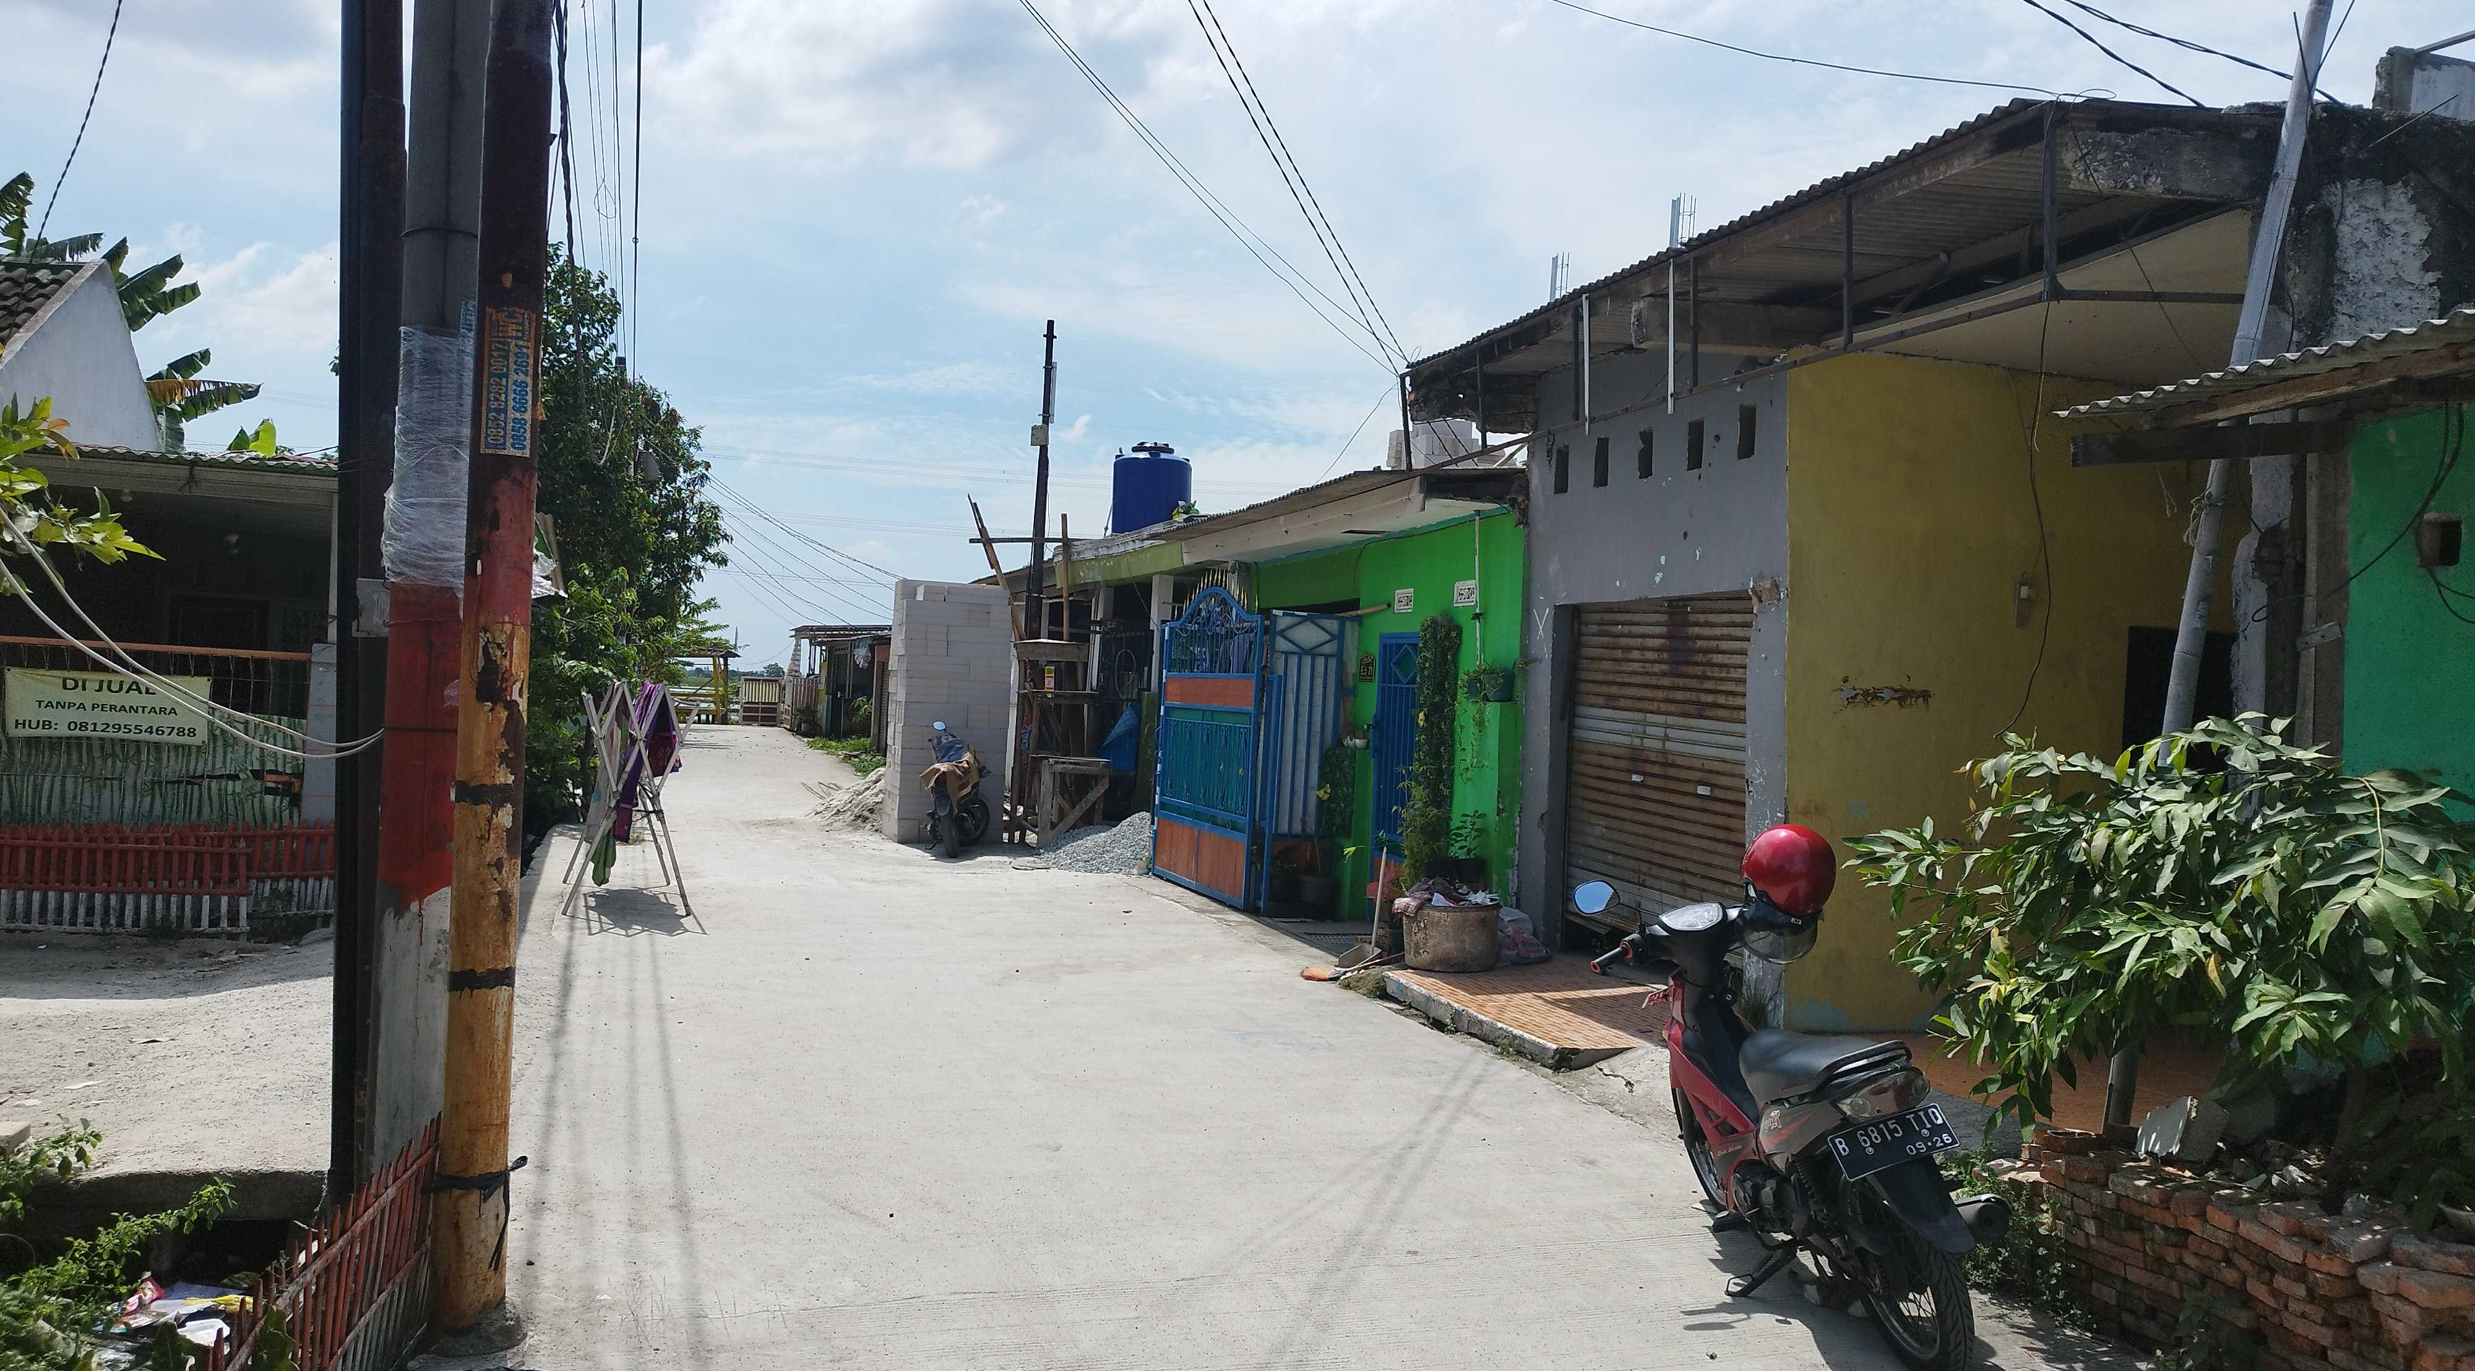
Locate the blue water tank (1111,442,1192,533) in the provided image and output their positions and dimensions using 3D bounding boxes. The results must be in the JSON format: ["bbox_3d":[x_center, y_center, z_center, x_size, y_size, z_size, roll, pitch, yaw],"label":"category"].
[{"bbox_3d":[-0.942,-2.052,18.500,0.840,1.150,0.840,1,0,0],"label":"blue water tank"}]

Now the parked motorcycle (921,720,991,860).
[{"bbox_3d":[-2.535,0.927,15.600,0.680,1.180,1.850,1,0,2],"label":"parked motorcycle"}]

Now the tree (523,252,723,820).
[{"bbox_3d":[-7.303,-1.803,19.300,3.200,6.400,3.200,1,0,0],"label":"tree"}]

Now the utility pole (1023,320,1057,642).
[{"bbox_3d":[-1.942,-1.004,16.649,0.200,5.070,0.170,3,0,0],"label":"utility pole"}]

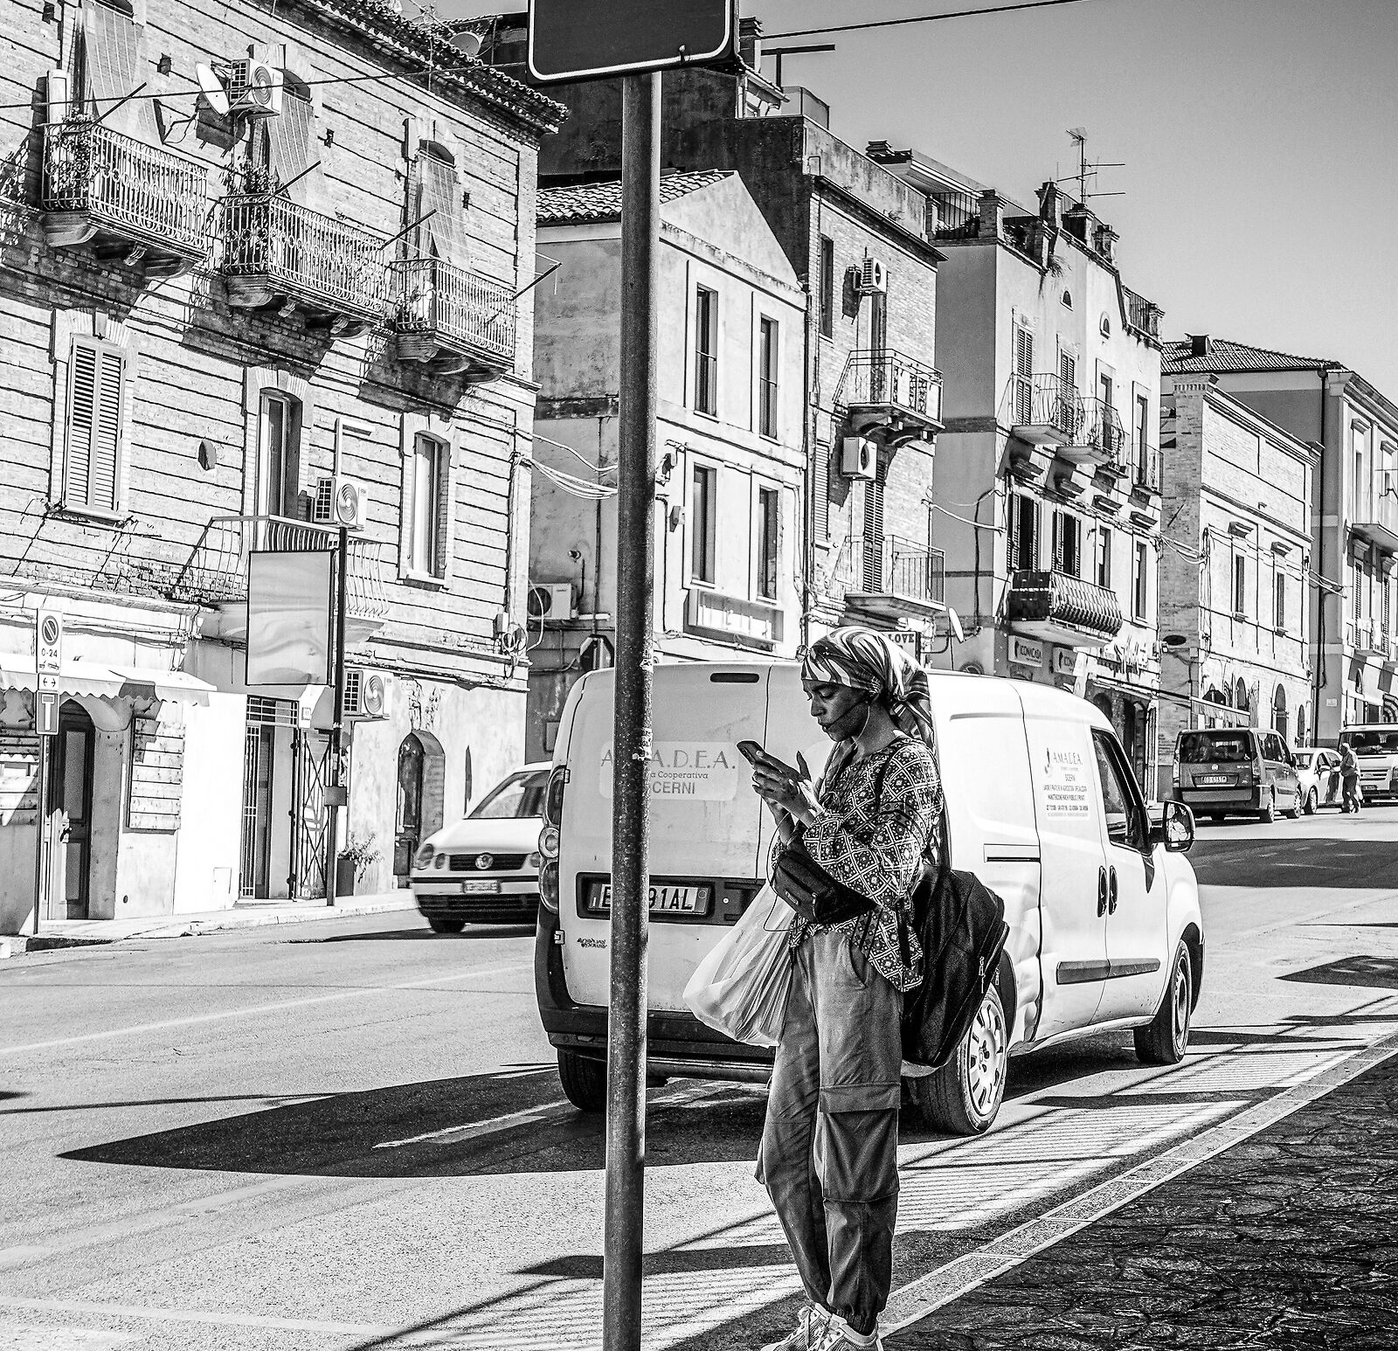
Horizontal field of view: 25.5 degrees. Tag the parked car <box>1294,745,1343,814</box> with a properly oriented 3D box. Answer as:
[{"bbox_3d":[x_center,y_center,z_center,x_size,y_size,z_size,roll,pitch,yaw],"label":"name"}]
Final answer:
[{"bbox_3d":[13.801,2.456,71.683,1.680,1.490,3.950,-1,-2,27],"label":"parked car"}]

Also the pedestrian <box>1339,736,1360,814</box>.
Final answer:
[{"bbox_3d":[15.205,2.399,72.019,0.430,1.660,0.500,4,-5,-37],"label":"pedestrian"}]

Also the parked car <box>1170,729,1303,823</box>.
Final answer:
[{"bbox_3d":[11.544,2.117,65.631,1.870,1.920,4.700,0,-1,22],"label":"parked car"}]

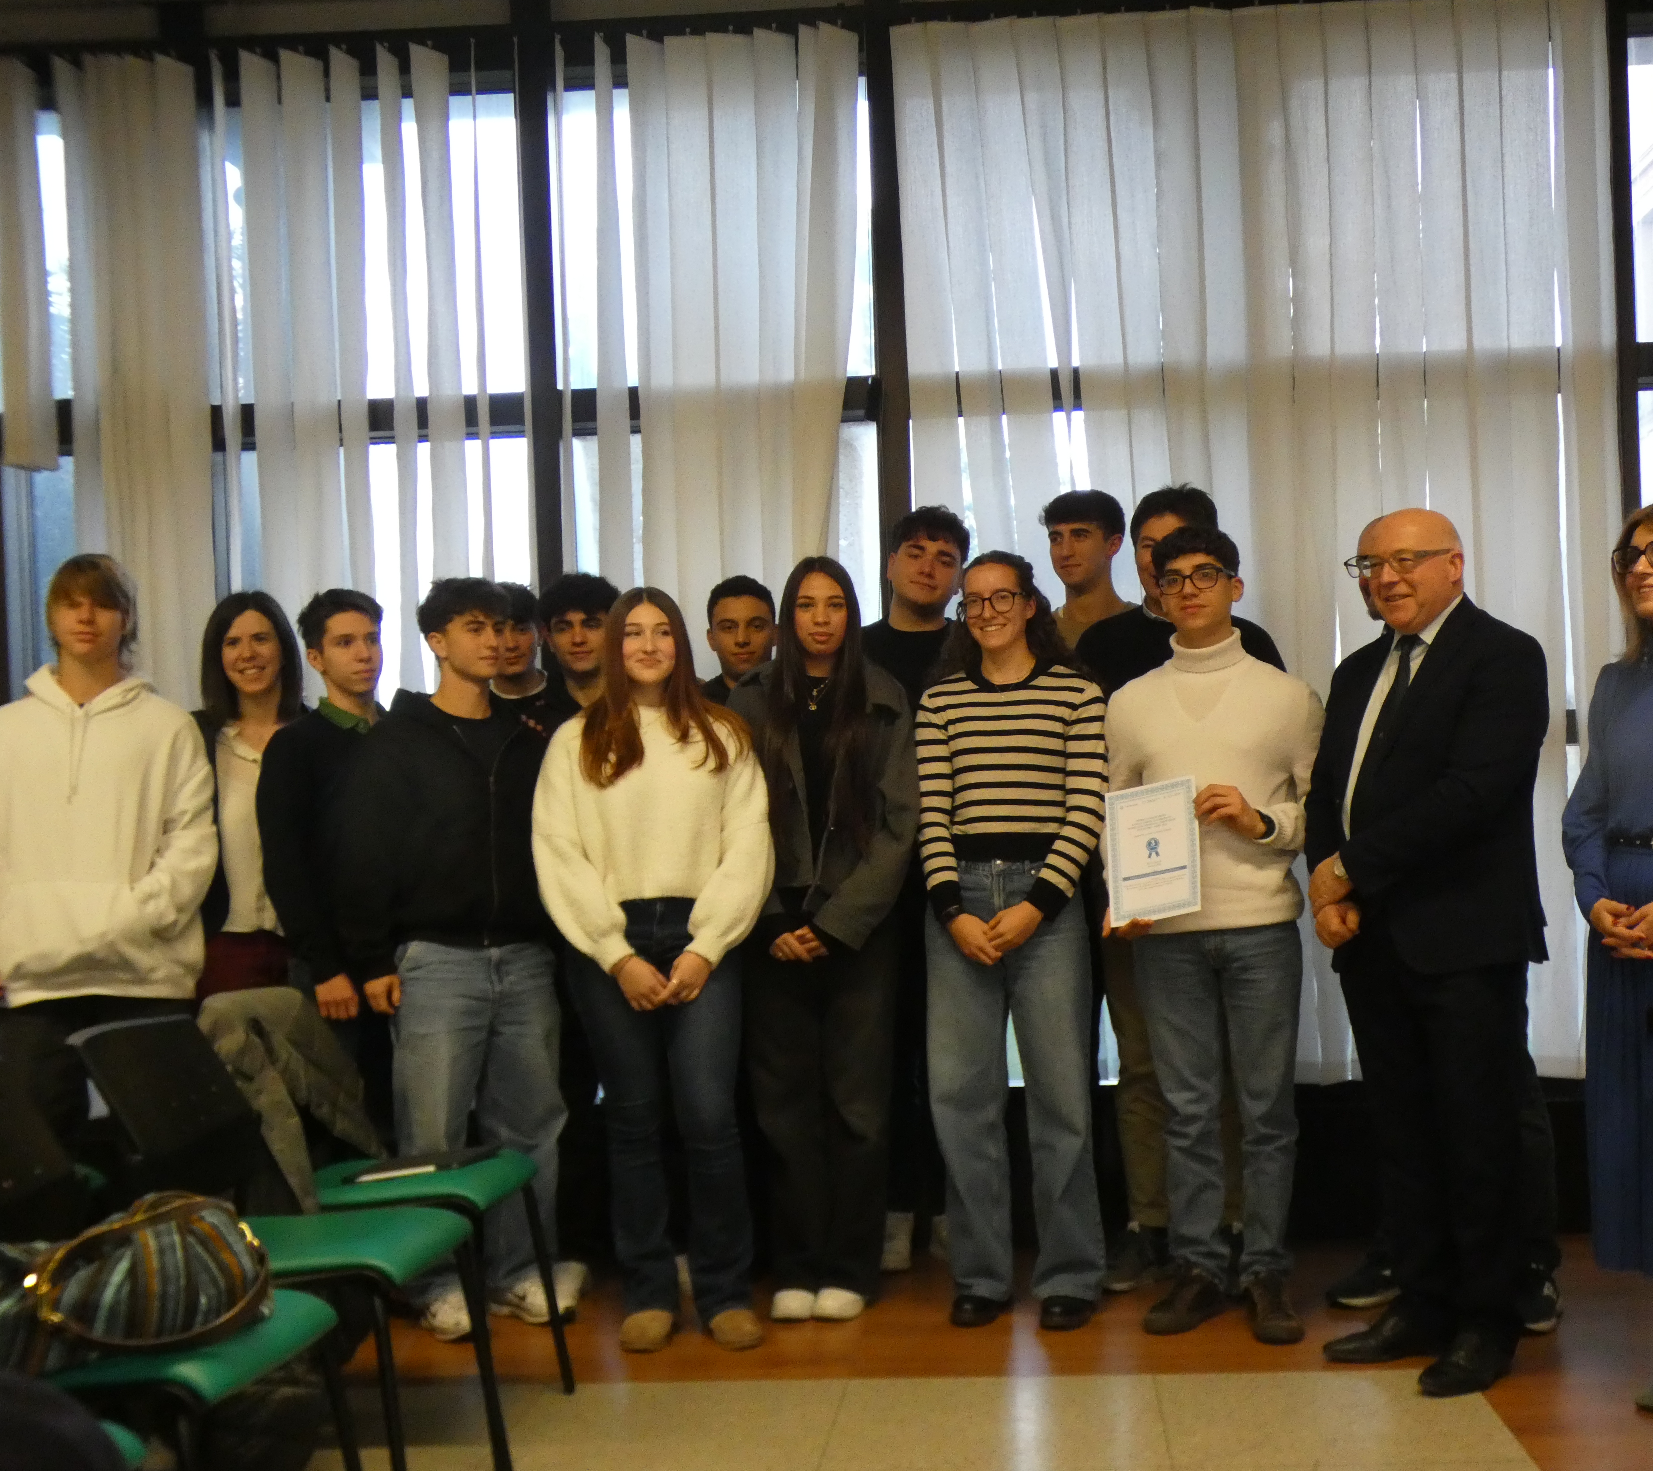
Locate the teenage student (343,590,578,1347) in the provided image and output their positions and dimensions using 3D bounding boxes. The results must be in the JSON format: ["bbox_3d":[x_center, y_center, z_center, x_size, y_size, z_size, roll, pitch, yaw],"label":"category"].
[{"bbox_3d":[-0.834,0.489,4.694,0.540,1.703,0.340,-1,-1,-20],"label":"teenage student"}]

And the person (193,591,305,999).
[{"bbox_3d":[-1.355,0.485,4.870,0.460,1.660,0.300,-2,-1,-6],"label":"person"}]

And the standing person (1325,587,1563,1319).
[{"bbox_3d":[1.338,0.391,4.493,0.520,1.752,0.360,-3,-1,33],"label":"standing person"}]

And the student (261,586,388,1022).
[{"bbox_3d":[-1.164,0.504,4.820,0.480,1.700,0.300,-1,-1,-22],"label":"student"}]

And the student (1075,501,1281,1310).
[{"bbox_3d":[0.836,0.347,4.872,0.520,1.887,0.320,-2,-1,13],"label":"student"}]

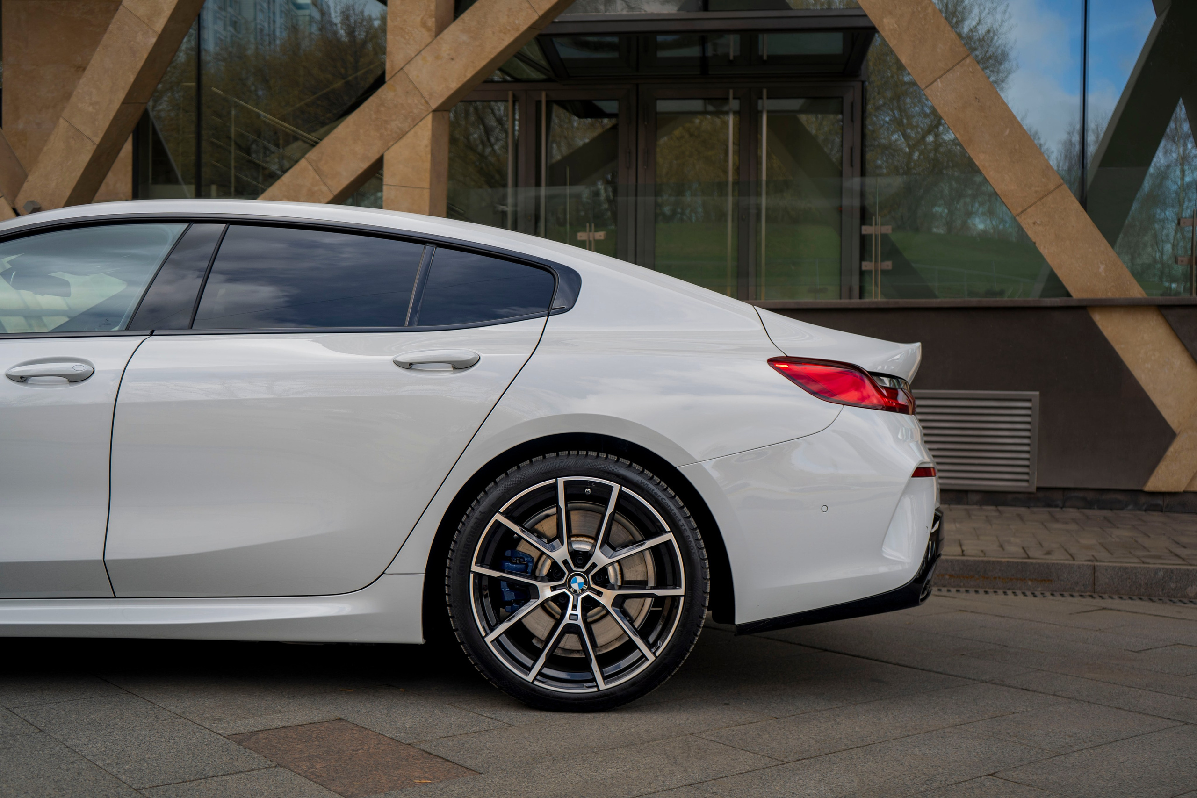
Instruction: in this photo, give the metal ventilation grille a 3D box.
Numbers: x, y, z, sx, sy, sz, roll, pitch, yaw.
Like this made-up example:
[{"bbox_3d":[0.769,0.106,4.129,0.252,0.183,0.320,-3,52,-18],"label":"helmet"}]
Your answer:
[{"bbox_3d":[2.312,0.260,7.595,0.900,0.630,0.060,1,1,15],"label":"metal ventilation grille"}]

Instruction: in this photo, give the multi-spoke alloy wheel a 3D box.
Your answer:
[{"bbox_3d":[-0.055,0.468,3.130,0.672,0.670,0.260,1,-2,-1],"label":"multi-spoke alloy wheel"}]

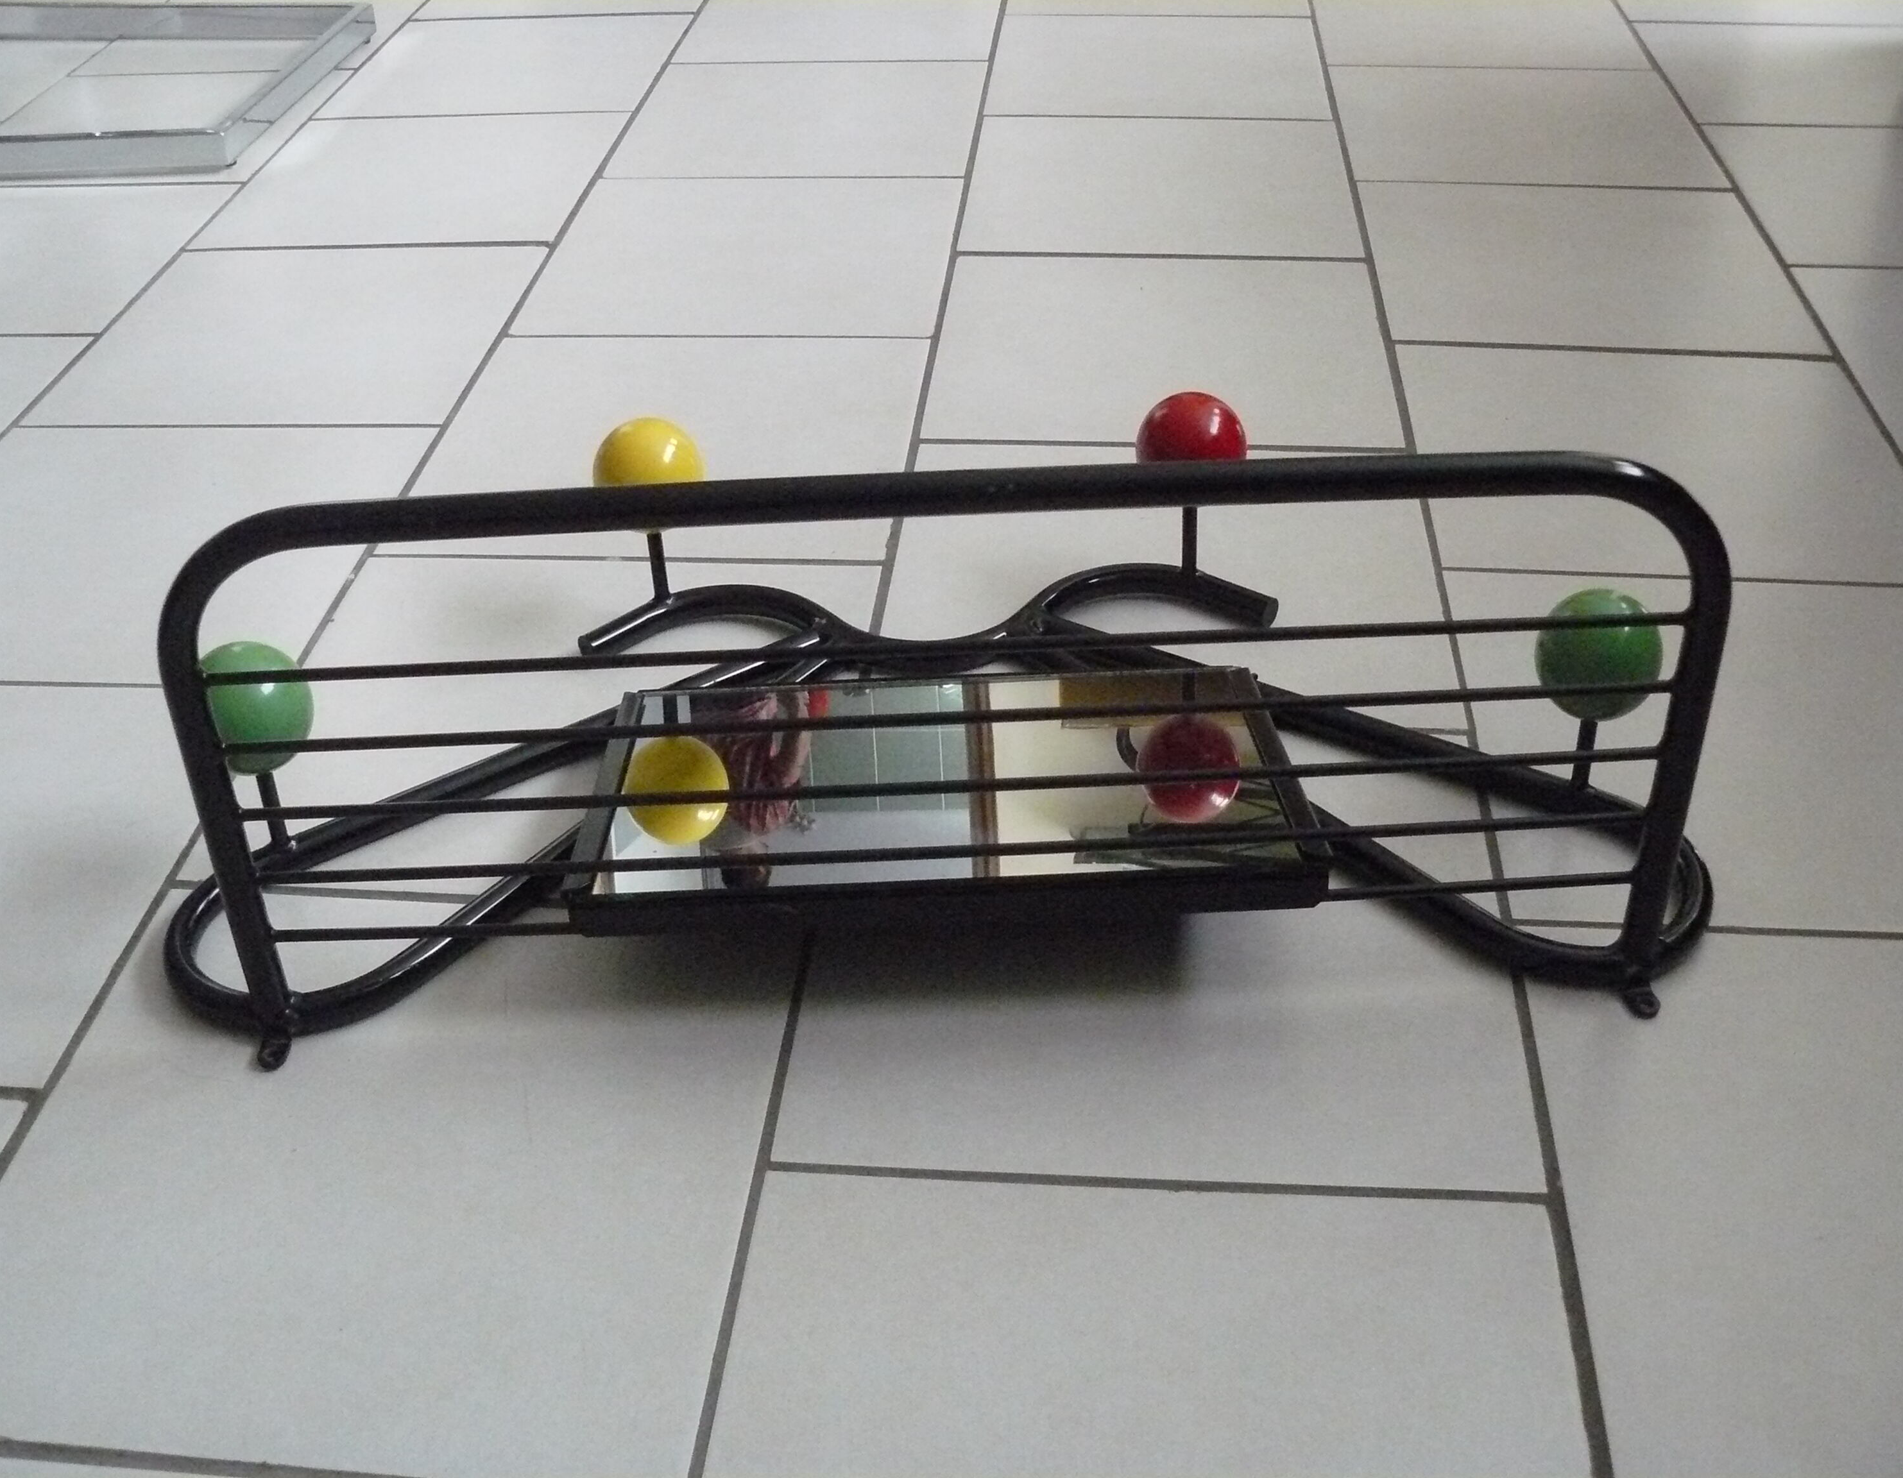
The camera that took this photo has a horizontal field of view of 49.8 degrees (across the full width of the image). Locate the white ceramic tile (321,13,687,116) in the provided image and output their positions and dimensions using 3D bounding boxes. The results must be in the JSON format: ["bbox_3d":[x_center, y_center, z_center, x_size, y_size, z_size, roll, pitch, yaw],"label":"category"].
[{"bbox_3d":[-0.444,-0.686,2.092,0.320,0.010,0.320,2,36,5],"label":"white ceramic tile"}]

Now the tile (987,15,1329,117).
[{"bbox_3d":[0.198,-0.645,1.979,0.310,0.010,0.310,1,36,5],"label":"tile"}]

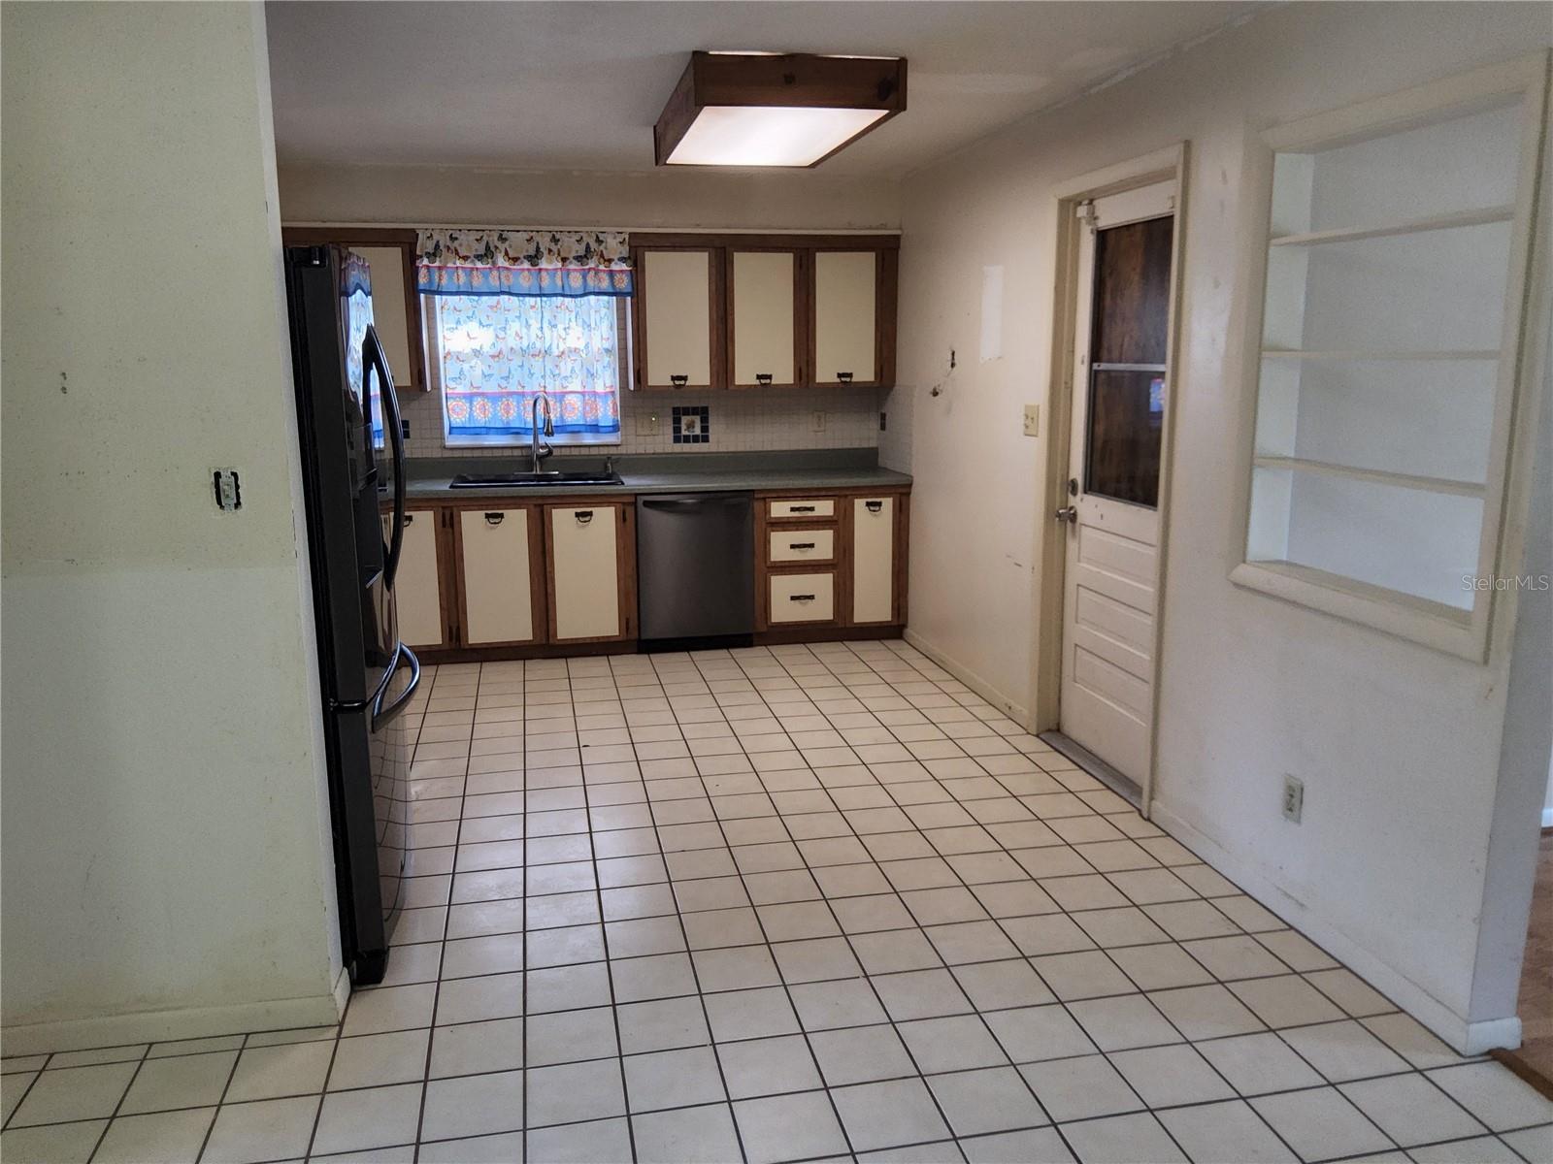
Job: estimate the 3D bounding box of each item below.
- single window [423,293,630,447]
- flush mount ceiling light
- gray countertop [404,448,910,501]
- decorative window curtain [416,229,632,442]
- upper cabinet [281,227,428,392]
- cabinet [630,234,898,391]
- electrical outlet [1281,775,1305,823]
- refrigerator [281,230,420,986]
[{"bbox_3d":[-1.307,-1.187,5.944,0.960,0.928,0.100,-2,12,-12],"label":"single window"},{"bbox_3d":[-0.040,-1.639,3.972,0.660,0.157,1.130,-2,12,-12],"label":"flush mount ceiling light"},{"bbox_3d":[-0.857,-0.576,5.848,3.086,0.135,0.610,-2,12,-12],"label":"gray countertop"},{"bbox_3d":[-1.263,-1.257,5.751,1.040,1.005,0.280,-2,12,-12],"label":"decorative window curtain"},{"bbox_3d":[-2.124,-1.343,5.559,0.715,0.760,0.325,-2,12,-12],"label":"upper cabinet"},{"bbox_3d":[-0.072,-1.438,6.002,1.414,0.778,0.325,-2,12,-12],"label":"cabinet"},{"bbox_3d":[1.383,0.584,3.009,0.010,0.110,0.077,-2,12,-12],"label":"electrical outlet"},{"bbox_3d":[-1.393,0.055,2.971,0.850,1.755,0.910,-2,12,-12],"label":"refrigerator"}]

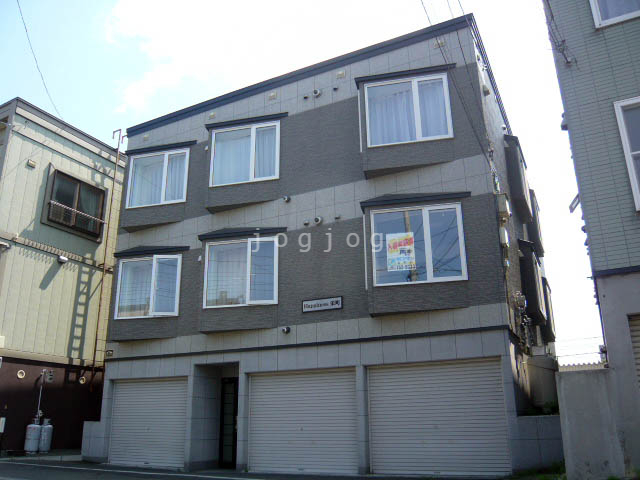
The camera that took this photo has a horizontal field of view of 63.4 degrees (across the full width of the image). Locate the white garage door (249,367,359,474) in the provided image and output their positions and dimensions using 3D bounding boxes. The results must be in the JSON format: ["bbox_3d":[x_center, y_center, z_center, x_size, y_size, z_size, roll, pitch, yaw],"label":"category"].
[{"bbox_3d":[-0.384,3.719,10.694,2.587,1.965,0.100,-10,-20,24],"label":"white garage door"}]

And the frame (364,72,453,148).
[{"bbox_3d":[1.887,-2.774,11.089,1.793,1.558,0.100,-5,-18,11],"label":"frame"}]

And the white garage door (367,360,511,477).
[{"bbox_3d":[2.128,3.280,9.532,2.528,1.965,0.100,-10,-20,24],"label":"white garage door"}]

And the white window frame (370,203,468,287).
[{"bbox_3d":[1.862,0.089,9.844,1.730,1.523,0.100,-5,-18,11],"label":"white window frame"}]

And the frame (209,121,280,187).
[{"bbox_3d":[-1.847,-2.119,12.794,1.798,1.563,0.100,-5,-18,11],"label":"frame"}]

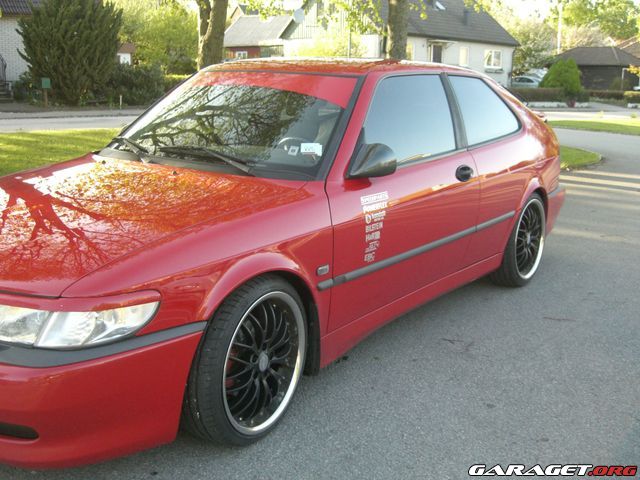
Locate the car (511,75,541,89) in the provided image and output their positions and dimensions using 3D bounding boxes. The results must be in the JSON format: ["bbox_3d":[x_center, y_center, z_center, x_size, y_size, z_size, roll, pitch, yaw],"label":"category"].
[{"bbox_3d":[15.579,-11.361,52.000,1.770,1.450,4.300,-7,14,-29],"label":"car"}]

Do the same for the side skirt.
[{"bbox_3d":[0.526,0.289,3.505,0.090,0.130,1.800,9,15,36],"label":"side skirt"}]

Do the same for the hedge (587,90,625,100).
[{"bbox_3d":[19.098,-9.700,47.000,2.800,0.600,0.700,0,12,0],"label":"hedge"}]

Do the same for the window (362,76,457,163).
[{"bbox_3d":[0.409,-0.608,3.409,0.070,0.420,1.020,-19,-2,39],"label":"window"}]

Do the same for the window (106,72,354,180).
[{"bbox_3d":[-0.406,-0.623,3.431,1.400,0.130,0.680,9,54,36],"label":"window"}]

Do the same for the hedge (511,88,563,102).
[{"bbox_3d":[13.528,-8.946,43.500,3.800,0.830,0.800,0,12,0],"label":"hedge"}]

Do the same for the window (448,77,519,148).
[{"bbox_3d":[0.994,-0.780,4.189,0.070,0.420,0.840,-19,-2,36],"label":"window"}]

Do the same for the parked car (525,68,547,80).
[{"bbox_3d":[17.807,-13.021,57.000,1.800,1.550,4.400,-7,14,-29],"label":"parked car"}]

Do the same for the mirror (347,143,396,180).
[{"bbox_3d":[0.208,-0.321,2.833,0.190,0.145,0.125,9,15,36],"label":"mirror"}]

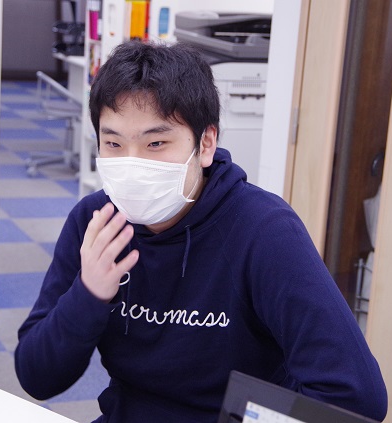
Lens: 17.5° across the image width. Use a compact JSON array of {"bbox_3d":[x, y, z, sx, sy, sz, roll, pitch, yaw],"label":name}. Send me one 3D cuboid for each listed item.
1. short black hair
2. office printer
[{"bbox_3d":[-0.061,-0.158,1.870,0.185,0.180,0.215,9,16,24],"label":"short black hair"},{"bbox_3d":[0.256,-0.247,5.217,0.670,1.130,0.600,0,12,-22],"label":"office printer"}]

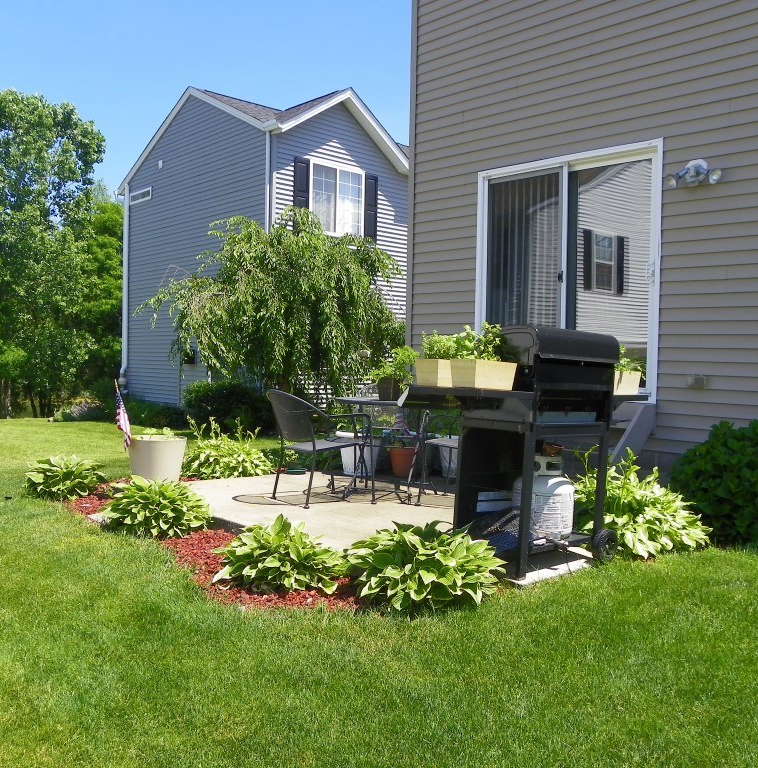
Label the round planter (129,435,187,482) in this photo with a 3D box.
[{"bbox_3d":[-1.916,0.648,6.682,0.490,0.370,0.490,1,1,0],"label":"round planter"}]

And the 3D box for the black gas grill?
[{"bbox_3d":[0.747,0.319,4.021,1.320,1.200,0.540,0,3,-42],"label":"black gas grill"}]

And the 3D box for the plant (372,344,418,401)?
[{"bbox_3d":[0.113,-0.083,5.780,0.345,0.420,0.340,1,3,0],"label":"plant"}]

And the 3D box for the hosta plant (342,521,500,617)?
[{"bbox_3d":[0.228,0.841,3.763,0.780,0.360,0.680,1,1,0],"label":"hosta plant"}]

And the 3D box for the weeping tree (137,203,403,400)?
[{"bbox_3d":[-1.666,-1.040,12.500,4.200,3.700,4.000,1,3,-7],"label":"weeping tree"}]

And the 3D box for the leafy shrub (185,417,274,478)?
[{"bbox_3d":[-1.399,0.572,7.149,0.820,0.540,0.760,1,1,0],"label":"leafy shrub"}]

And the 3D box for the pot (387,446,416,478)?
[{"bbox_3d":[0.202,0.670,6.750,0.255,0.265,0.255,1,3,0],"label":"pot"}]

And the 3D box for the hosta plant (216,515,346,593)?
[{"bbox_3d":[-0.515,0.822,4.020,0.690,0.330,0.660,1,3,-7],"label":"hosta plant"}]

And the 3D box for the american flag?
[{"bbox_3d":[-2.151,0.276,6.450,0.160,0.590,0.100,-8,0,-18],"label":"american flag"}]

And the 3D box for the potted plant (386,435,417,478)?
[{"bbox_3d":[0.208,0.655,7.101,0.280,0.385,0.270,1,1,0],"label":"potted plant"}]

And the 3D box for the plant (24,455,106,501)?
[{"bbox_3d":[-2.496,0.715,6.105,0.640,0.340,0.620,1,1,0],"label":"plant"}]

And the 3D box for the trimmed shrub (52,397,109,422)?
[{"bbox_3d":[-6.443,0.550,16.600,1.200,0.570,1.000,0,3,-21],"label":"trimmed shrub"}]

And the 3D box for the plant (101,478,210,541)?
[{"bbox_3d":[-1.440,0.766,4.978,0.690,0.360,0.670,1,1,0],"label":"plant"}]

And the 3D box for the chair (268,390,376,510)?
[{"bbox_3d":[-0.450,0.453,5.719,0.620,0.830,0.590,0,2,-32],"label":"chair"}]

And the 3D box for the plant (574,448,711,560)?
[{"bbox_3d":[1.617,0.695,4.757,0.840,0.600,0.800,1,1,0],"label":"plant"}]

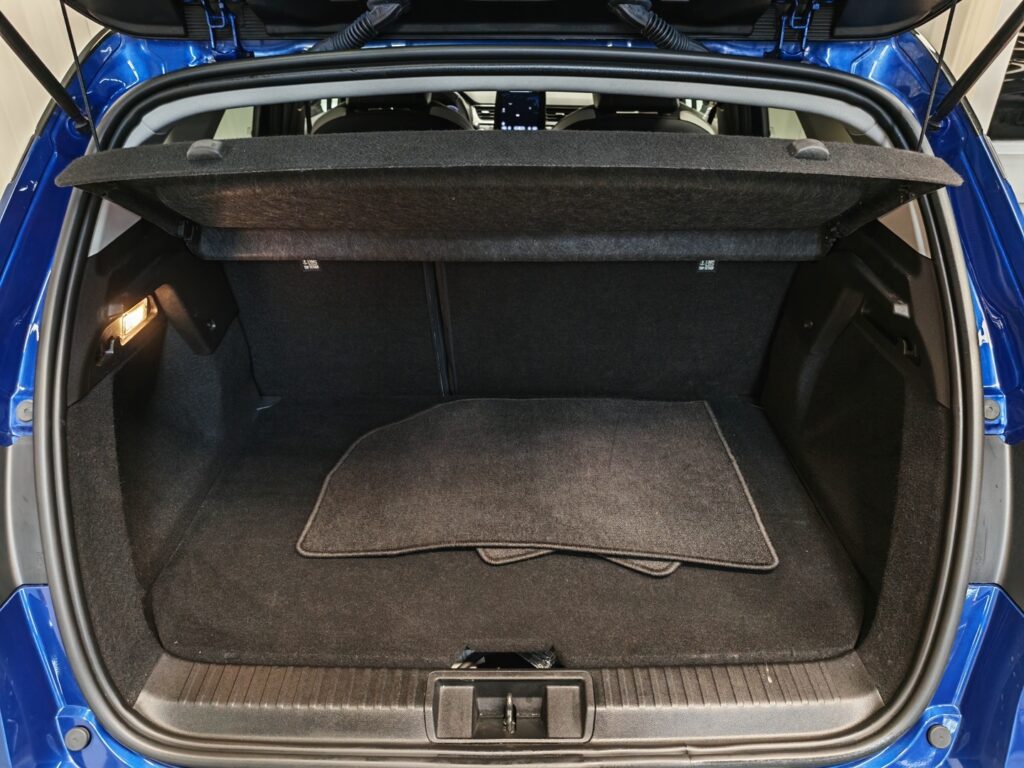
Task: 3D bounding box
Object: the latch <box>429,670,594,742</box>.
[{"bbox_3d":[-0.002,0.395,0.828,0.200,0.052,0.068,0,31,0],"label":"latch"}]

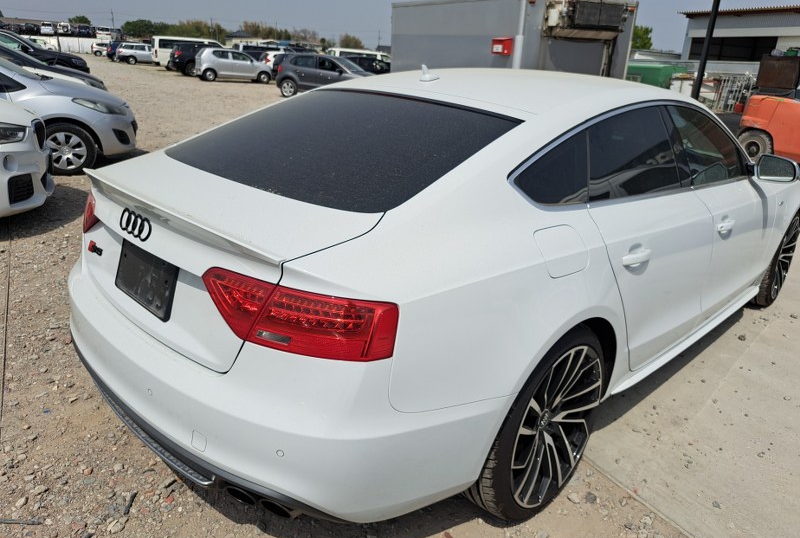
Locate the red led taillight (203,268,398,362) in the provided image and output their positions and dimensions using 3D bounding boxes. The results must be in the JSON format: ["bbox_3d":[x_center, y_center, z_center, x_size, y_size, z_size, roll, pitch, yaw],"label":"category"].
[{"bbox_3d":[-0.255,0.107,1.212,0.512,0.176,0.109,12,21,25],"label":"red led taillight"}]

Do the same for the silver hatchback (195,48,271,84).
[{"bbox_3d":[-7.888,-9.659,26.372,3.400,1.480,1.475,-7,23,-24],"label":"silver hatchback"}]

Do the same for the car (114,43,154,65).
[{"bbox_3d":[-18.044,-15.626,40.422,4.400,1.500,1.695,-7,23,-24],"label":"car"}]

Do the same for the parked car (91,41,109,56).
[{"bbox_3d":[-33.671,-25.399,64.356,3.800,1.500,1.670,-10,24,-31],"label":"parked car"}]

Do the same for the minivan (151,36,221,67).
[{"bbox_3d":[-13.258,-13.825,35.588,4.720,1.980,1.700,-12,25,-33],"label":"minivan"}]

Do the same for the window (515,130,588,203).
[{"bbox_3d":[0.461,-0.274,1.596,0.410,0.220,0.050,-7,-1,-37],"label":"window"}]

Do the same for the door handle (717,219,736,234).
[{"bbox_3d":[1.443,-0.188,2.460,0.220,0.045,0.060,-16,27,-42],"label":"door handle"}]

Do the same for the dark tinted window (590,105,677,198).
[{"bbox_3d":[0.781,-0.390,1.882,0.730,0.320,0.050,-16,4,-42],"label":"dark tinted window"}]

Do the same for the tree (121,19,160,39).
[{"bbox_3d":[-36.604,-32.389,77.943,5.400,5.400,5.000,2,21,-1],"label":"tree"}]

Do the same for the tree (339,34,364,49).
[{"bbox_3d":[-6.888,-31.173,78.777,4.000,4.700,4.000,2,21,-1],"label":"tree"}]

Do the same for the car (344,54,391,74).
[{"bbox_3d":[-2.278,-11.925,32.827,4.200,1.500,1.700,3,21,2],"label":"car"}]

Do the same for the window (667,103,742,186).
[{"bbox_3d":[1.382,-0.549,2.444,0.800,0.340,0.050,-16,4,-42],"label":"window"}]

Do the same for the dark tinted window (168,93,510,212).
[{"bbox_3d":[-0.236,-0.458,1.919,1.240,0.060,0.750,21,45,42],"label":"dark tinted window"}]

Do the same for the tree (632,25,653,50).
[{"bbox_3d":[18.780,-17.239,45.000,3.600,4.400,3.600,3,21,0],"label":"tree"}]

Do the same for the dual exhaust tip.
[{"bbox_3d":[-0.357,0.601,1.466,0.210,0.085,0.130,15,23,31],"label":"dual exhaust tip"}]

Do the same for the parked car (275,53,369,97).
[{"bbox_3d":[-2.516,-7.062,20.384,3.985,1.475,1.690,3,21,2],"label":"parked car"}]

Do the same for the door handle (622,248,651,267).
[{"bbox_3d":[0.739,-0.040,1.736,0.205,0.042,0.050,-16,26,-43],"label":"door handle"}]

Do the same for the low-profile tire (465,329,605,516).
[{"bbox_3d":[0.419,0.464,1.806,0.660,0.660,0.260,-16,26,-43],"label":"low-profile tire"}]

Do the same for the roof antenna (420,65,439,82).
[{"bbox_3d":[0.121,-0.772,2.174,0.100,0.063,0.050,-16,26,-43],"label":"roof antenna"}]

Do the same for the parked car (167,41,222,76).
[{"bbox_3d":[-9.916,-11.344,30.044,4.300,1.680,1.800,-11,25,-32],"label":"parked car"}]

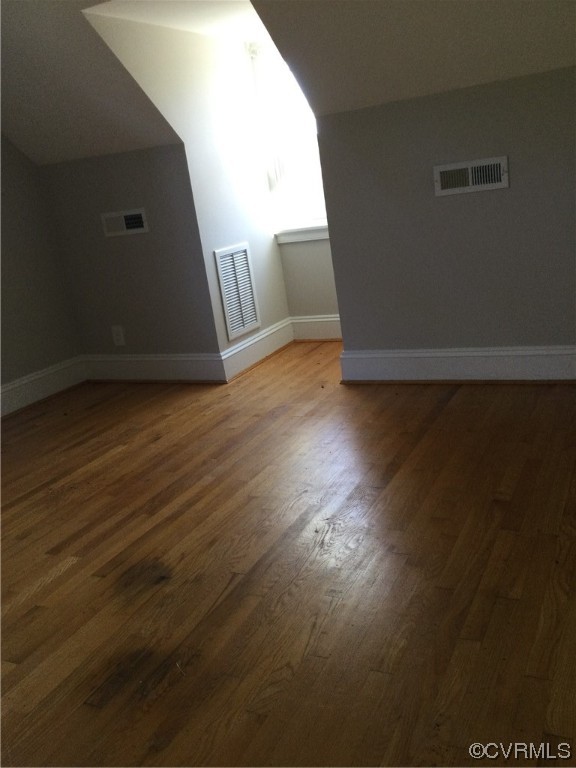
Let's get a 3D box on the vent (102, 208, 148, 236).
[{"bbox_3d":[-1.010,-0.997,4.267,0.338,0.143,0.020,0,18,27],"label":"vent"}]

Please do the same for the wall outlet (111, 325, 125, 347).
[{"bbox_3d":[-1.126,-0.321,4.579,0.079,0.127,0.012,0,18,27],"label":"wall outlet"}]

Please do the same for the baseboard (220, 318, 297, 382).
[{"bbox_3d":[-0.178,-0.252,4.670,0.025,0.187,0.967,0,18,27],"label":"baseboard"}]

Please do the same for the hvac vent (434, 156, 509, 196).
[{"bbox_3d":[0.879,-0.993,3.302,0.348,0.144,0.020,0,18,27],"label":"hvac vent"}]

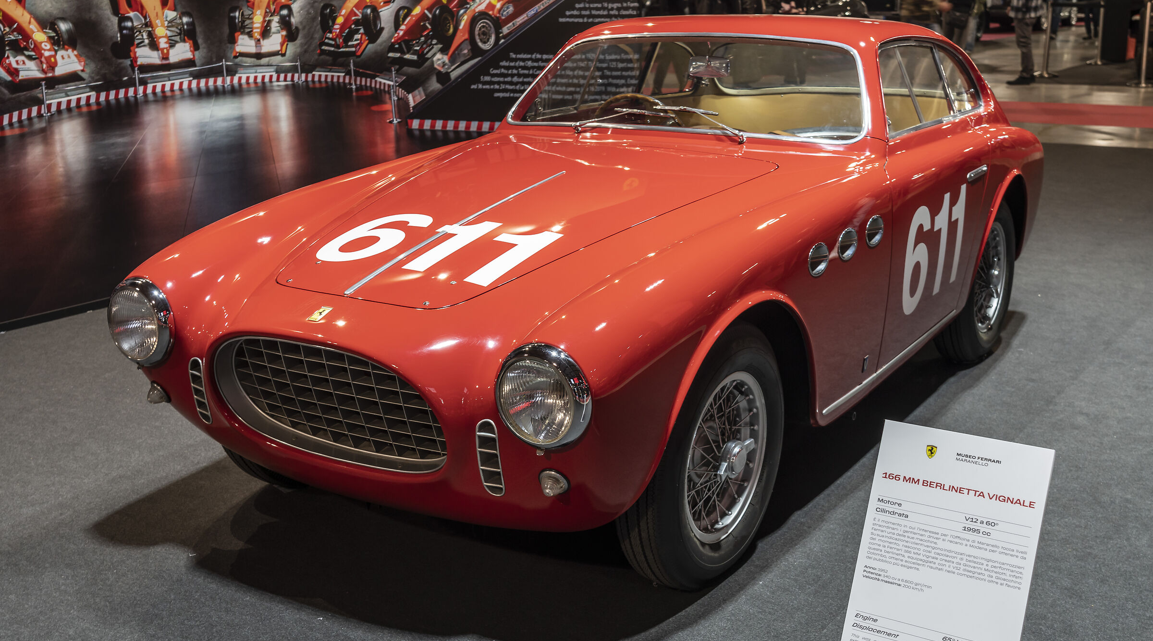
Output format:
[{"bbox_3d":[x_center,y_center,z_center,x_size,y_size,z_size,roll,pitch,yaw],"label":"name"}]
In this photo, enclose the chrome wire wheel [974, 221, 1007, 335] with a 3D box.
[{"bbox_3d":[1.576,-0.177,5.046,0.130,0.440,0.440,8,18,32],"label":"chrome wire wheel"}]

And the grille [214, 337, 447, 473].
[{"bbox_3d":[-0.592,0.199,3.073,0.735,0.305,0.110,8,24,32],"label":"grille"}]

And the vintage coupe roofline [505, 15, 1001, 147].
[{"bbox_3d":[0.717,-0.960,4.852,1.360,0.410,1.650,8,18,32],"label":"vintage coupe roofline"}]

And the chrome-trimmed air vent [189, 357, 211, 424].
[{"bbox_3d":[-0.978,0.187,3.354,0.056,0.190,0.035,11,24,38],"label":"chrome-trimmed air vent"}]

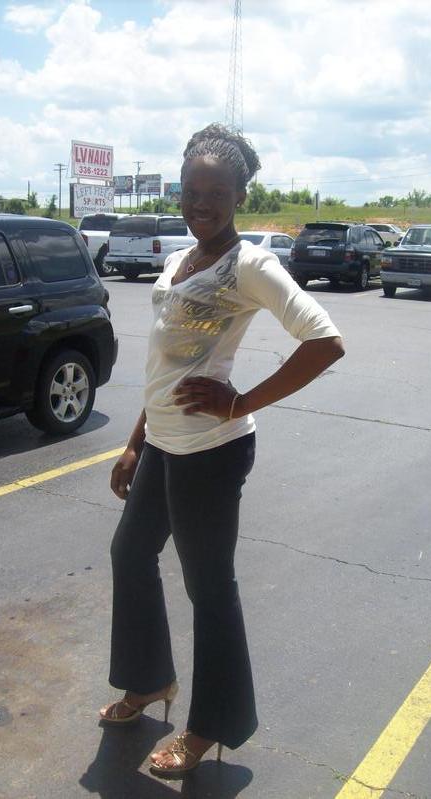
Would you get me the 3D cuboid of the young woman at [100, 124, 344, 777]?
[{"bbox_3d":[-0.004,0.174,2.321,0.440,1.750,0.560,-8,14,-37],"label":"young woman"}]

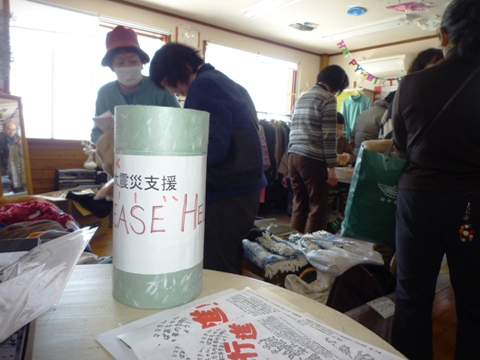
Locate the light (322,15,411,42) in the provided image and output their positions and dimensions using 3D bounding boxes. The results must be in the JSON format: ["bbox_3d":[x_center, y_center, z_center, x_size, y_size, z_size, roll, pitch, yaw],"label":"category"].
[{"bbox_3d":[1.660,-2.019,4.724,0.230,0.085,1.270,-2,9,-36],"label":"light"}]

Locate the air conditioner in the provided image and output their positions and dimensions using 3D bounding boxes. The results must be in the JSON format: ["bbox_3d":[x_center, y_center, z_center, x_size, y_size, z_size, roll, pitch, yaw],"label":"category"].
[{"bbox_3d":[2.223,-1.717,5.331,0.205,0.260,0.790,-2,9,-36],"label":"air conditioner"}]

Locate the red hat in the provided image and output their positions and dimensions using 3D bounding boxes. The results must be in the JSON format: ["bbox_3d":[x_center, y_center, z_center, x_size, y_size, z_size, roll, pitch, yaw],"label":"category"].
[{"bbox_3d":[-0.618,-0.727,1.880,0.260,0.190,0.275,-2,11,-15],"label":"red hat"}]

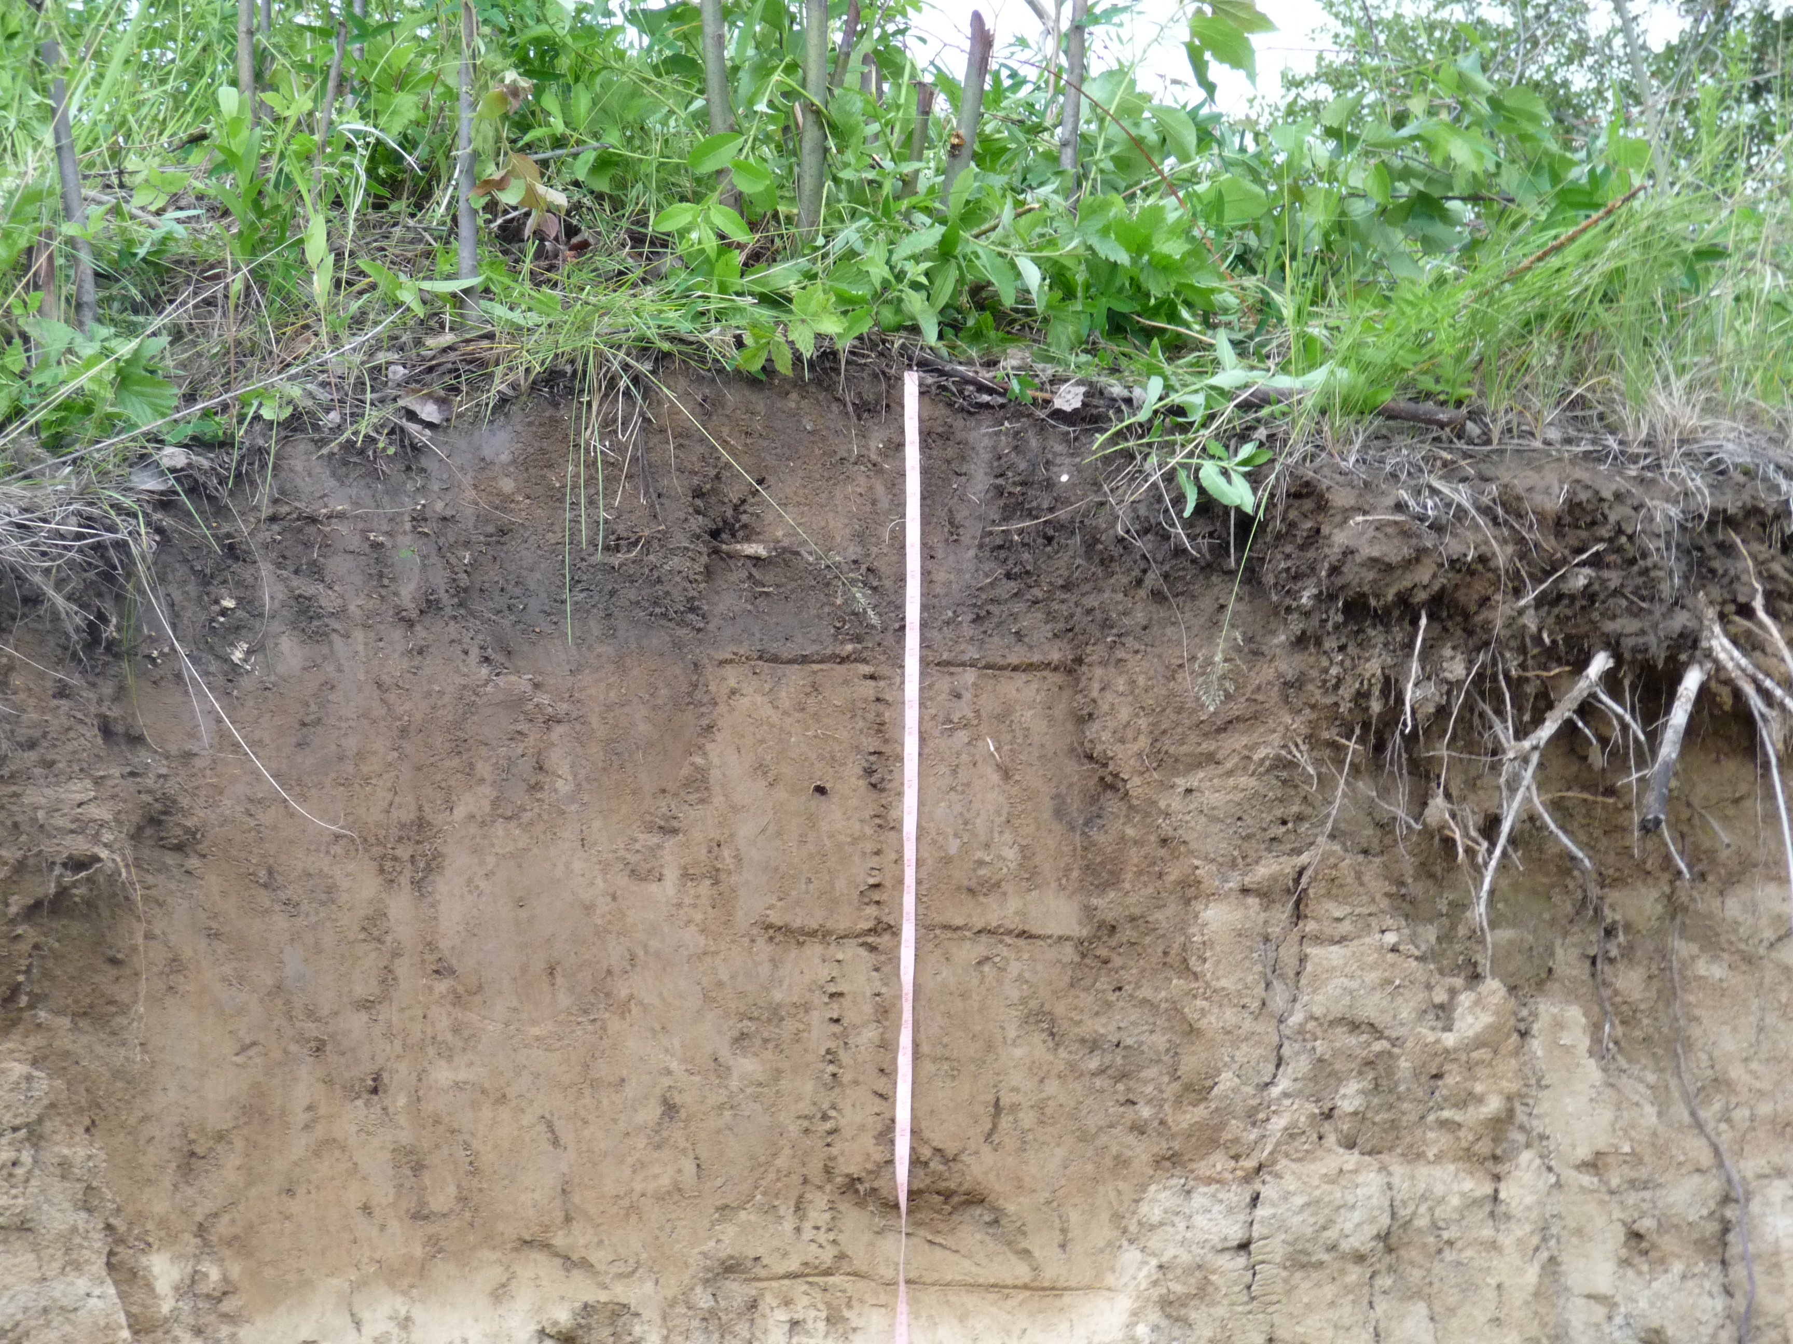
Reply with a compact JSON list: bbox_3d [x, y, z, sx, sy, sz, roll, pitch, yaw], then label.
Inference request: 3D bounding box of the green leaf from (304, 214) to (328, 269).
[{"bbox_3d":[-0.553,-0.410,6.960,0.021,0.052,0.012,4,-6,0],"label":"green leaf"}]

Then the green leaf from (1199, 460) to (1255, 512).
[{"bbox_3d":[0.307,-0.172,6.780,0.038,0.060,0.016,-38,0,0],"label":"green leaf"}]

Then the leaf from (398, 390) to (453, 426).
[{"bbox_3d":[-0.442,-0.250,6.870,0.053,0.041,0.014,11,-40,10],"label":"leaf"}]

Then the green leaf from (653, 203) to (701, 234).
[{"bbox_3d":[-0.212,-0.437,7.050,0.049,0.023,0.015,-22,-20,-9],"label":"green leaf"}]

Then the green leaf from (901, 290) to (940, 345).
[{"bbox_3d":[0.022,-0.335,6.900,0.022,0.062,0.012,-23,-22,-17],"label":"green leaf"}]

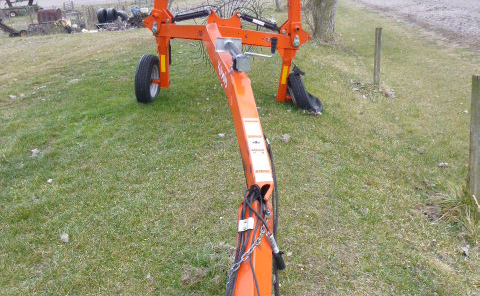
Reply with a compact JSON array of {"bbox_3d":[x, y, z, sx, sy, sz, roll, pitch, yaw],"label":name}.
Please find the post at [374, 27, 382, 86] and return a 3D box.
[{"bbox_3d":[1.882,-1.238,6.309,0.090,0.800,0.090,1,22,16],"label":"post"}]

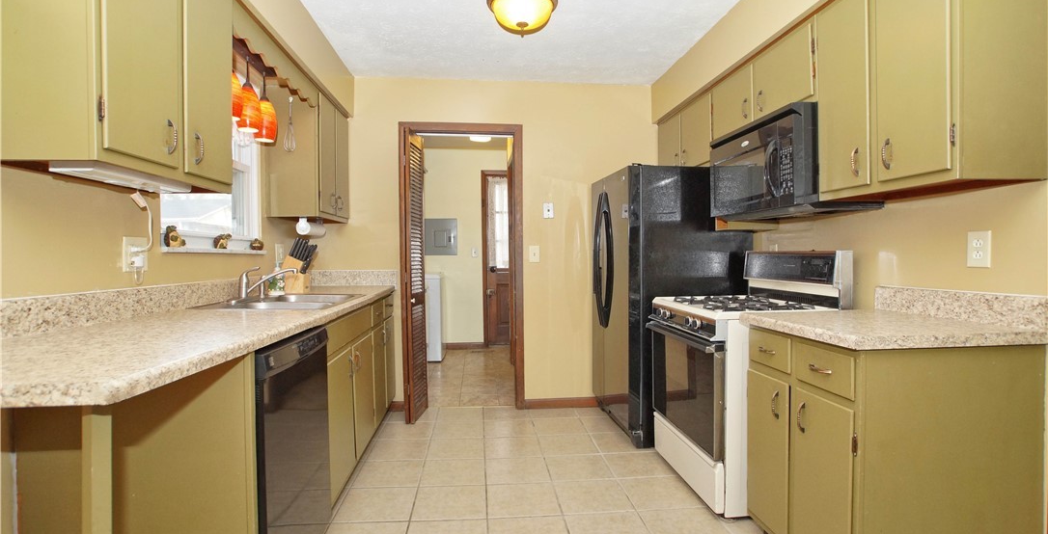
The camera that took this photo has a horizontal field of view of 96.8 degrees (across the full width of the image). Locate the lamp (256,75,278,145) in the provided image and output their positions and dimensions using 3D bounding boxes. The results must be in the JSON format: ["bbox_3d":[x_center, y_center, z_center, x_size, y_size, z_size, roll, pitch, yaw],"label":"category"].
[{"bbox_3d":[-1.321,-0.814,2.377,0.108,0.340,0.108,0,1,-5],"label":"lamp"}]

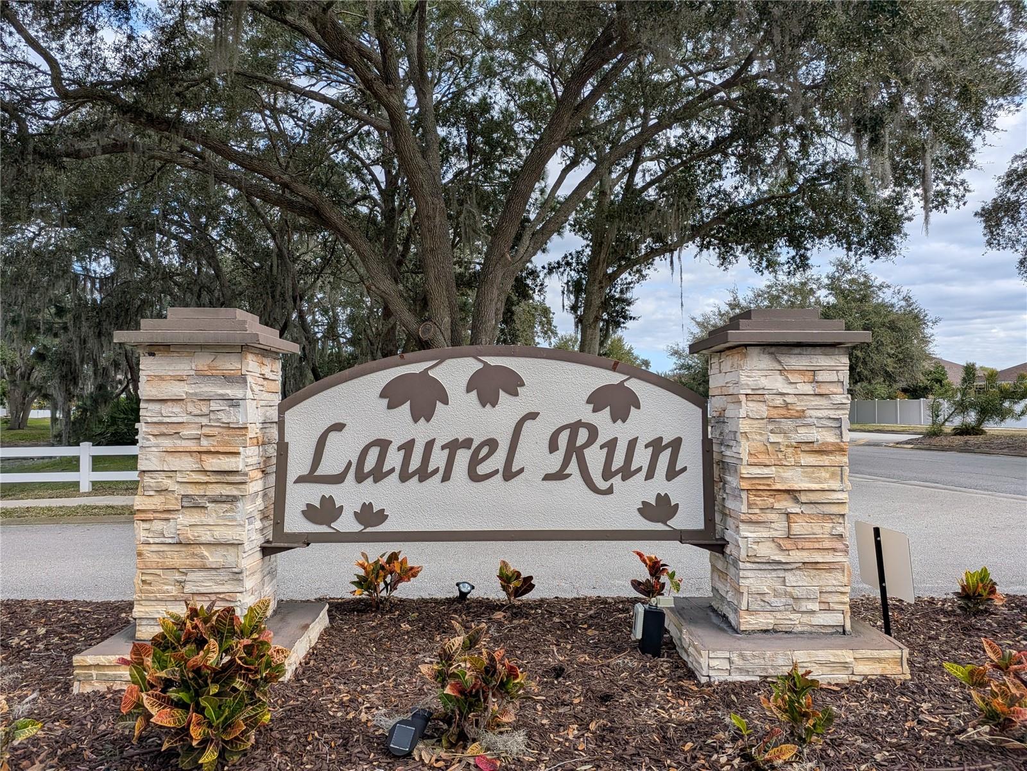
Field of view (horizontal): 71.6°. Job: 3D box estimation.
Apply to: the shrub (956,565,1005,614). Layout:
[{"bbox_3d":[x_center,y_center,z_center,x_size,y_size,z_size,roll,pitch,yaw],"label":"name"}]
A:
[{"bbox_3d":[2.590,1.130,3.950,0.280,0.255,0.260,0,-2,0],"label":"shrub"}]

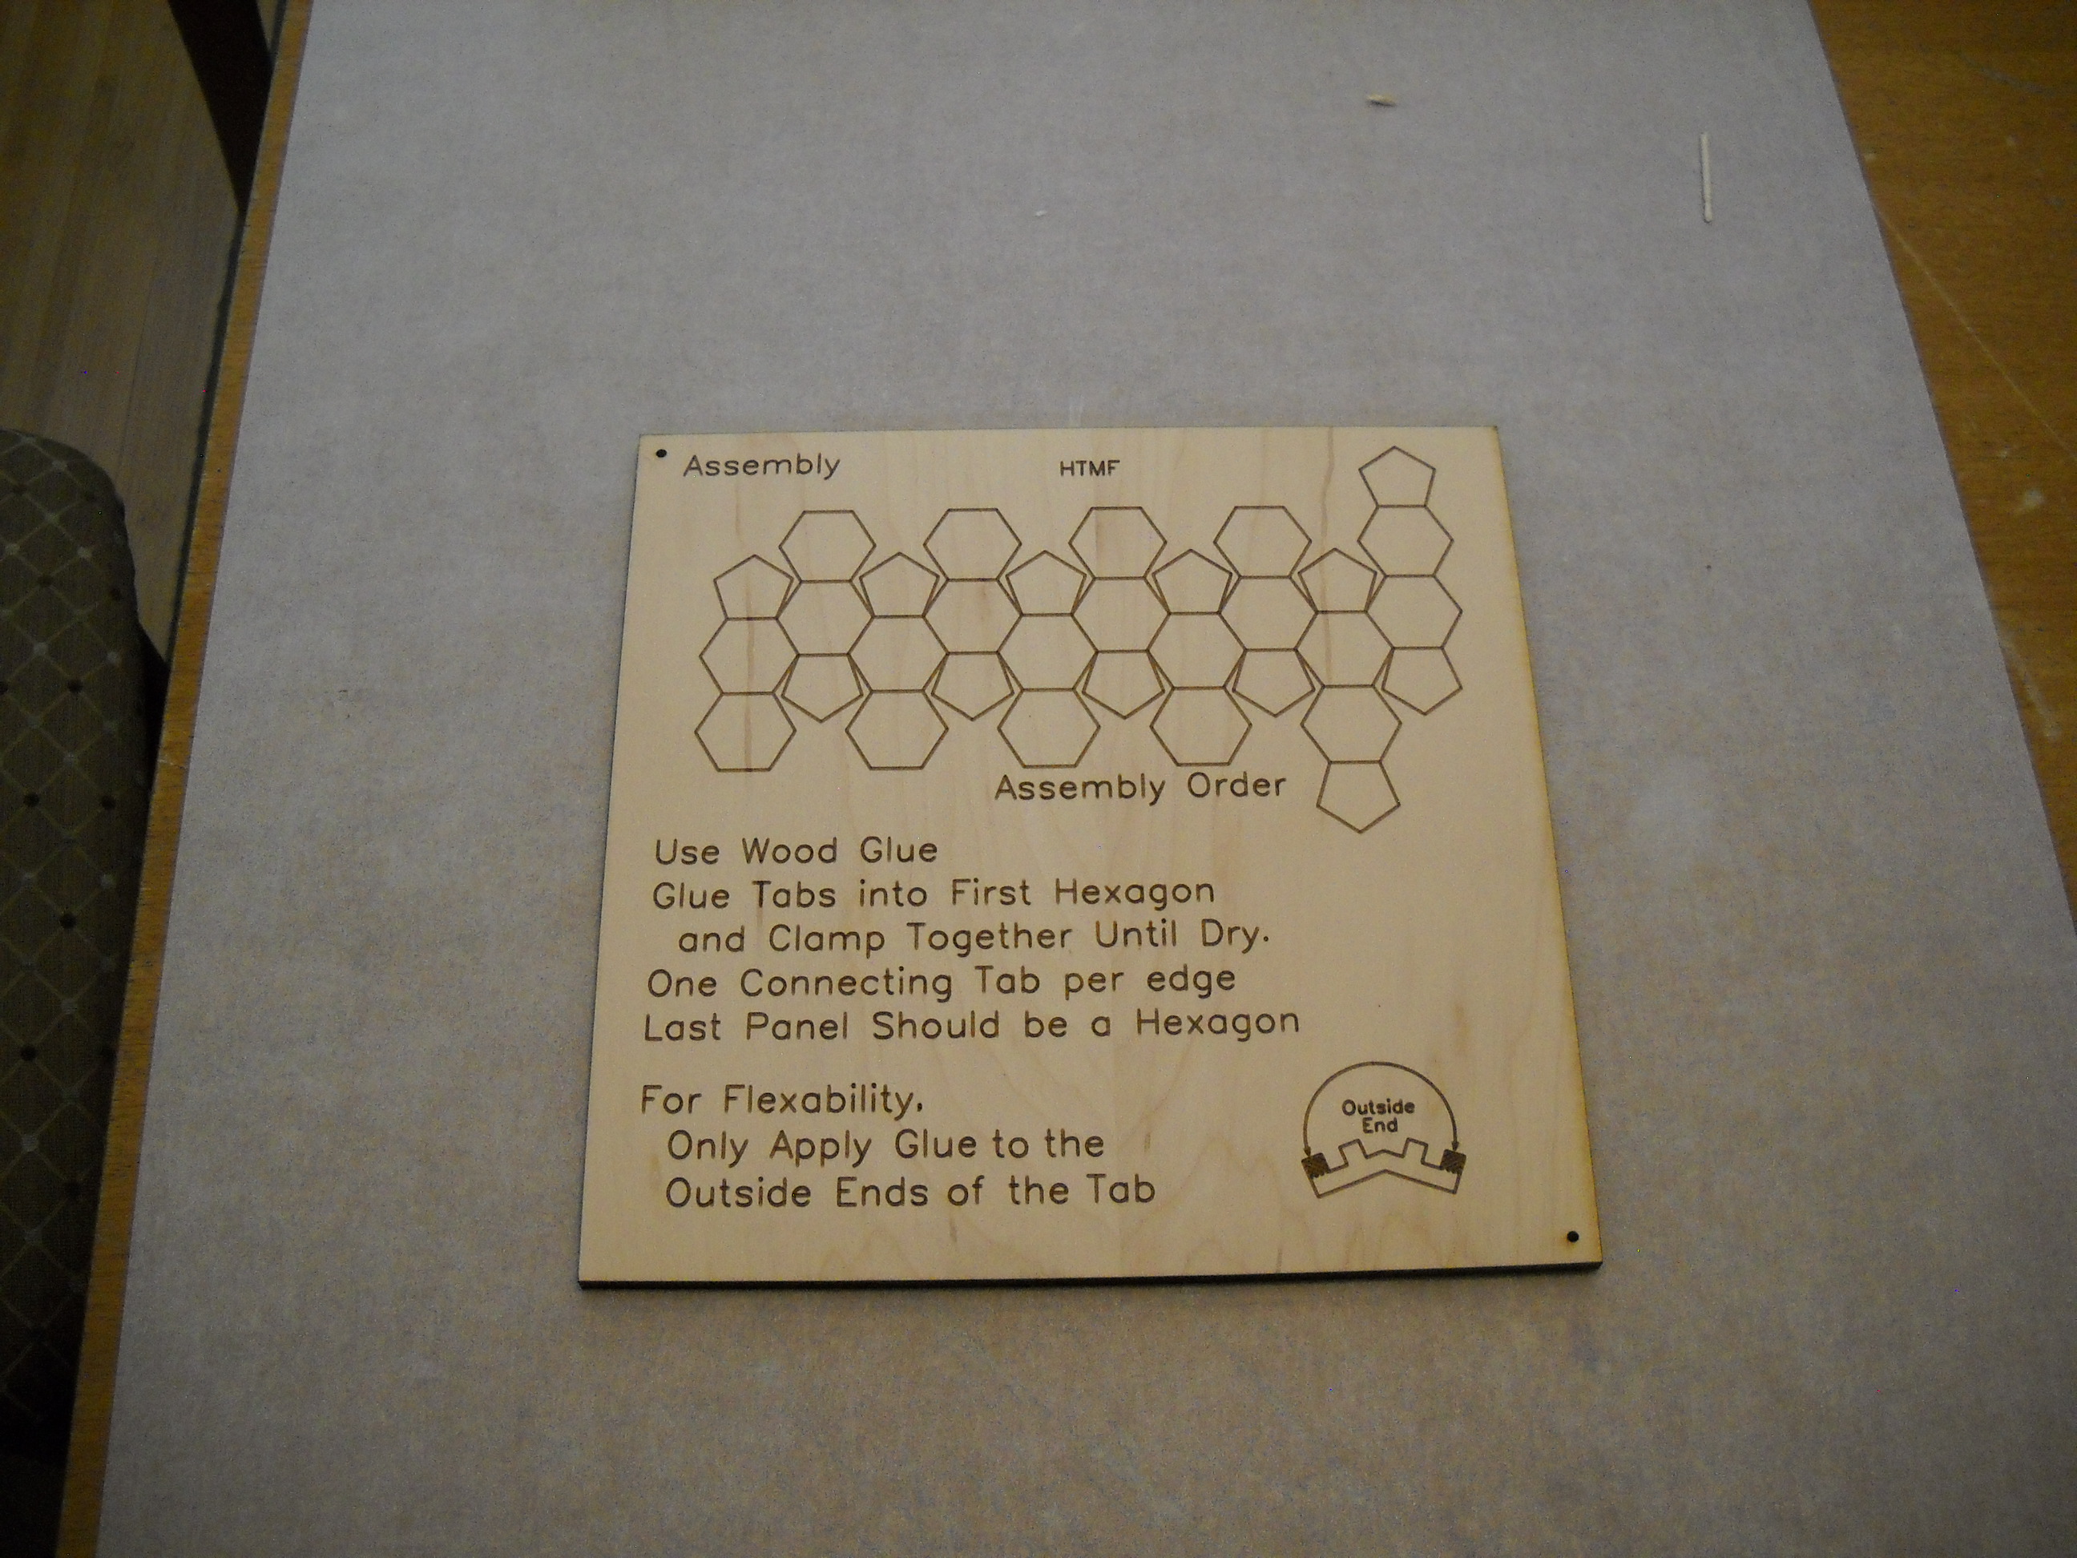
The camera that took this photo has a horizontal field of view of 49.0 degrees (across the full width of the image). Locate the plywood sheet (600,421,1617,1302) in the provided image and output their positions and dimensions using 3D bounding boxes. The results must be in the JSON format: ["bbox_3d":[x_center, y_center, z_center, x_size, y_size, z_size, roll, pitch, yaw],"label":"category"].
[{"bbox_3d":[0.010,0.009,0.542,0.223,0.006,0.223,-1,63,-1],"label":"plywood sheet"}]

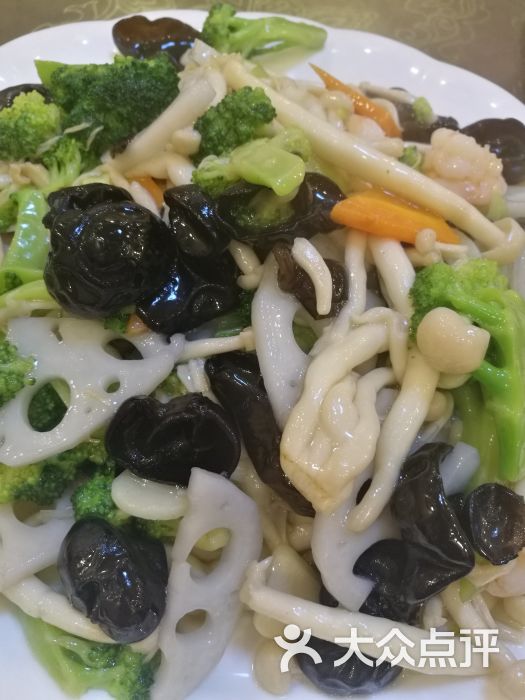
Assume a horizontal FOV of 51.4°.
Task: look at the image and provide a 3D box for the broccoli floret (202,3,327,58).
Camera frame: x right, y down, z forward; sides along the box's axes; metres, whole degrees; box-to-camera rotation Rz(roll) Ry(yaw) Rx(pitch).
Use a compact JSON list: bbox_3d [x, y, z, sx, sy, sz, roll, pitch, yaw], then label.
[{"bbox_3d":[0.001,-0.159,0.272,0.062,0.026,0.030,3,57,0],"label":"broccoli floret"}]

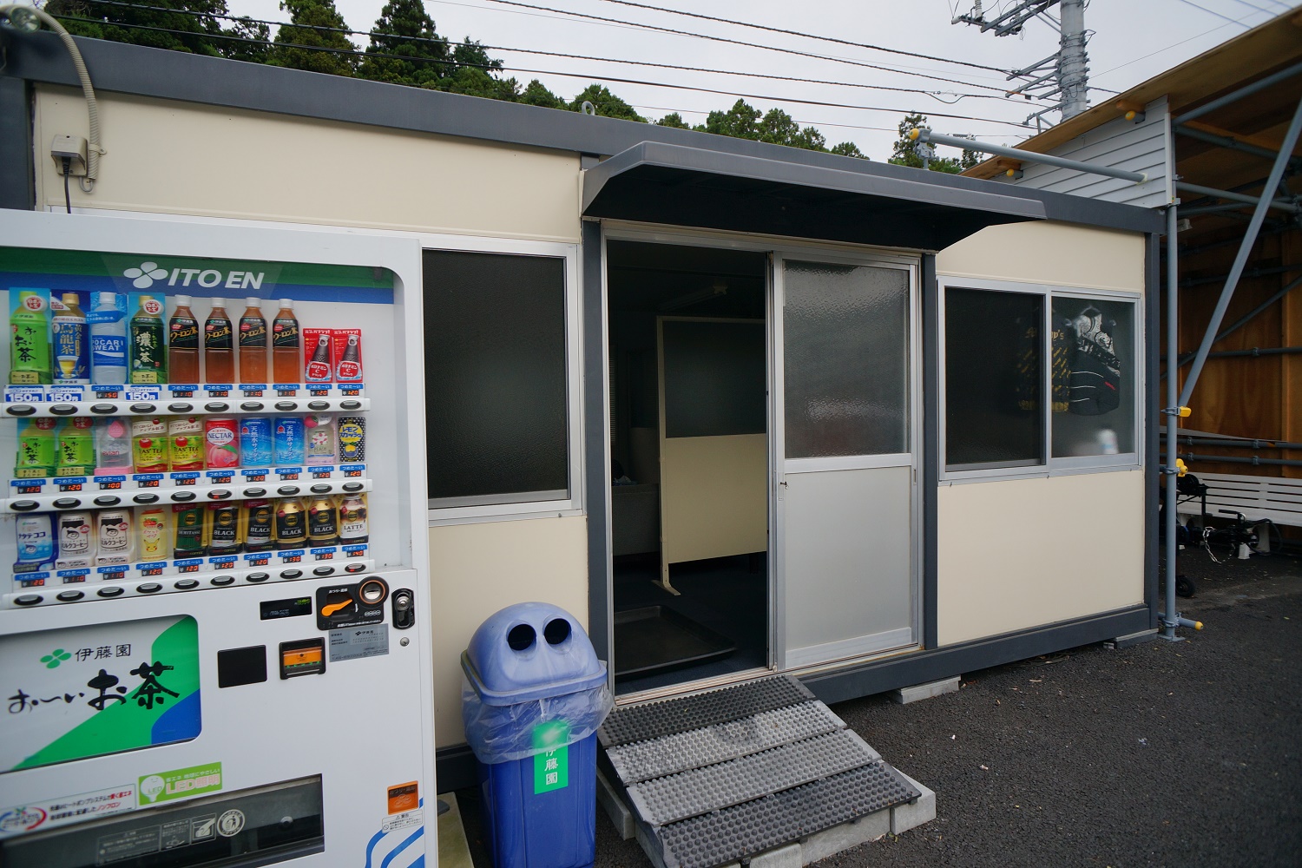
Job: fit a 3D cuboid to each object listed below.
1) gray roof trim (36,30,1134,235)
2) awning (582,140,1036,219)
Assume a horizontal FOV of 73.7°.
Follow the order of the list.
[{"bbox_3d":[0.531,-1.157,3.797,5.533,0.151,0.150,-2,2,-29],"label":"gray roof trim"},{"bbox_3d":[0.713,-0.942,3.525,1.940,0.190,0.570,-2,2,-29],"label":"awning"}]

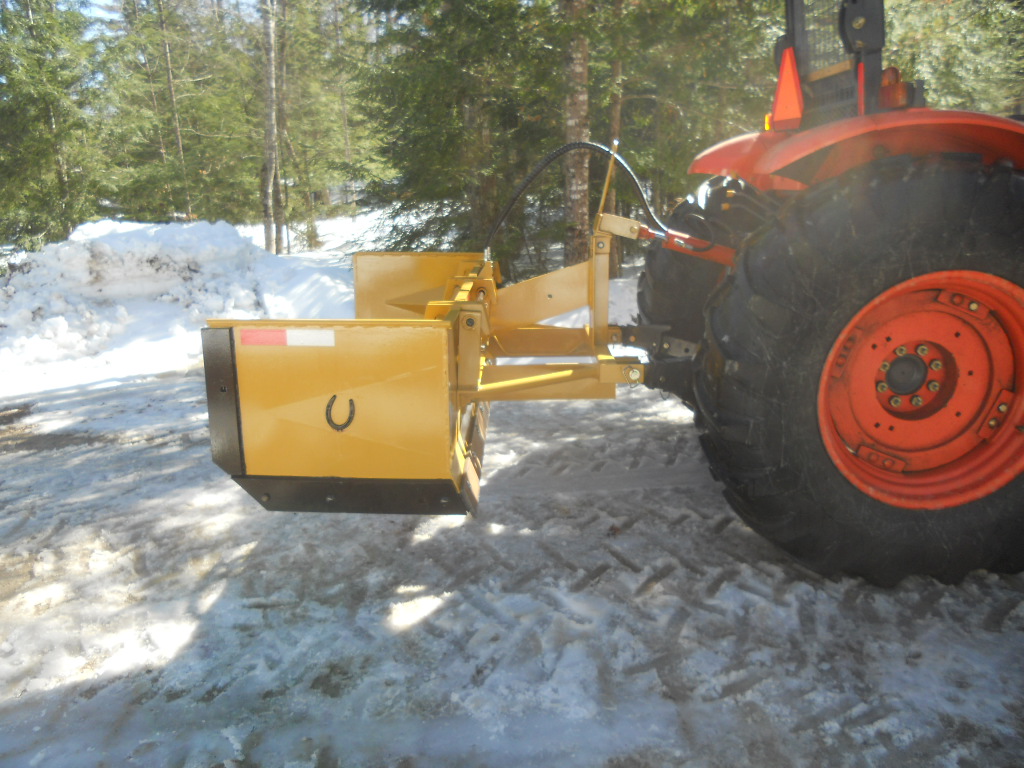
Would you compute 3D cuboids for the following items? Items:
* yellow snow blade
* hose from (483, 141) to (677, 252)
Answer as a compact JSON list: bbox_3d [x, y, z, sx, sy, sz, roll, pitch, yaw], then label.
[{"bbox_3d":[-0.217,-0.257,3.836,1.591,0.914,2.376,0,15,1],"label":"yellow snow blade"},{"bbox_3d":[0.318,-0.865,3.679,0.899,0.484,0.119,0,15,1],"label":"hose"}]

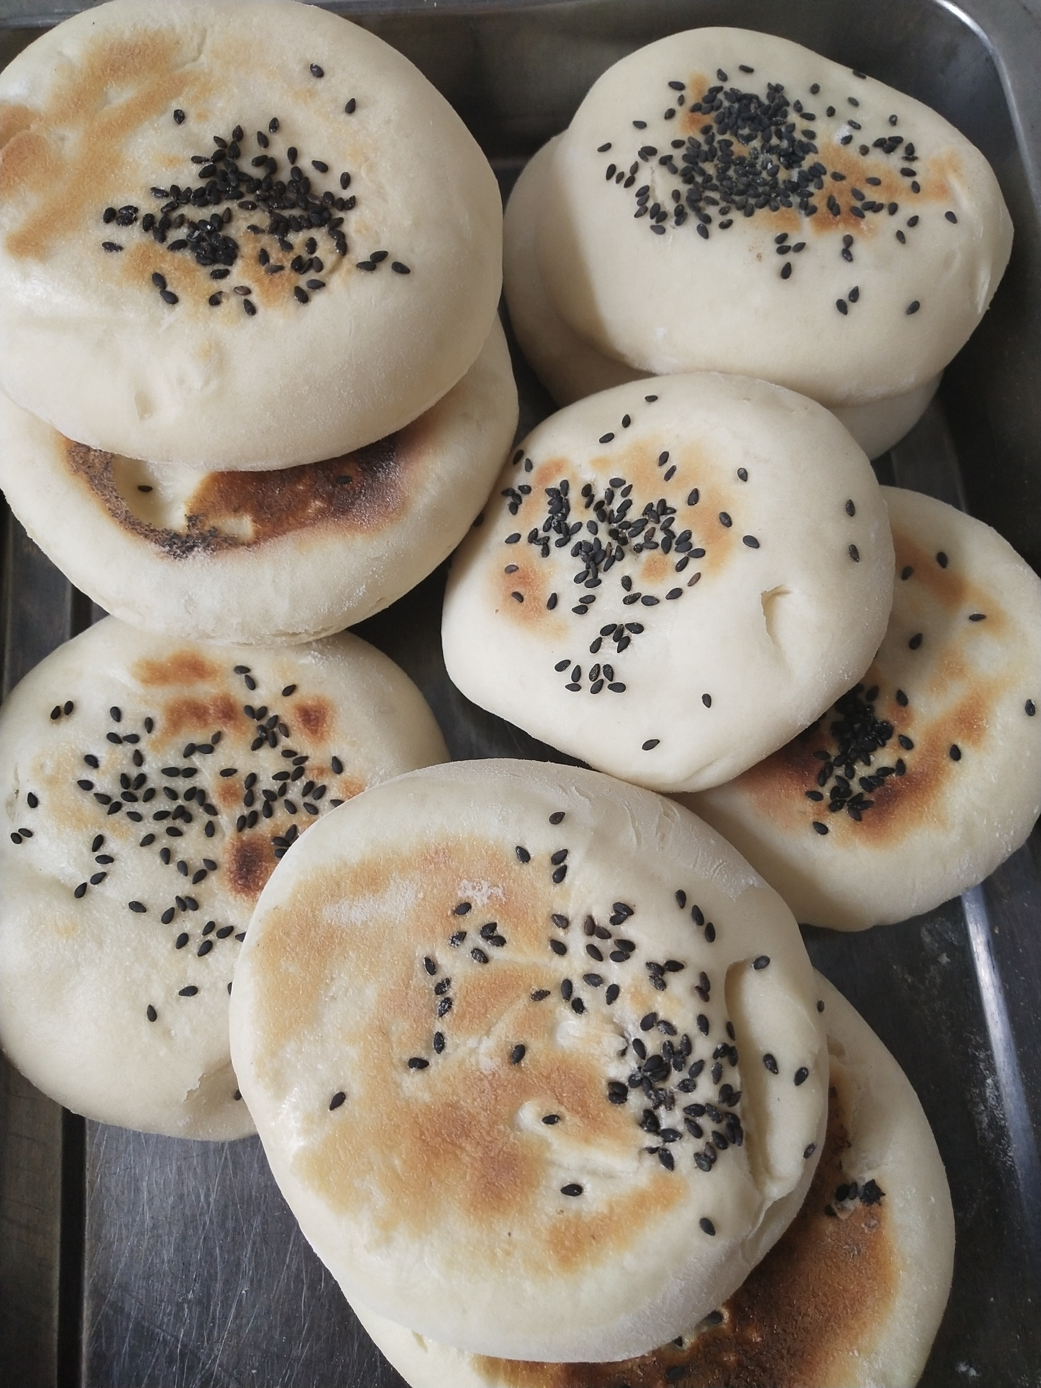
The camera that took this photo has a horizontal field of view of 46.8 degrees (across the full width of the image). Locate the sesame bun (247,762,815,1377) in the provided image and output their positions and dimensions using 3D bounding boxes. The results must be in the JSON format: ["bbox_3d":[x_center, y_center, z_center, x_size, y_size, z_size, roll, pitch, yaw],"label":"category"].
[{"bbox_3d":[0.002,0.058,0.202,0.099,0.031,0.096,0,75,-4],"label":"sesame bun"}]

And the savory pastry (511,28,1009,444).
[{"bbox_3d":[0.055,-0.103,0.260,0.102,0.033,0.089,0,75,-4],"label":"savory pastry"}]

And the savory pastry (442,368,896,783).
[{"bbox_3d":[0.029,-0.023,0.240,0.089,0.032,0.087,0,75,0],"label":"savory pastry"}]

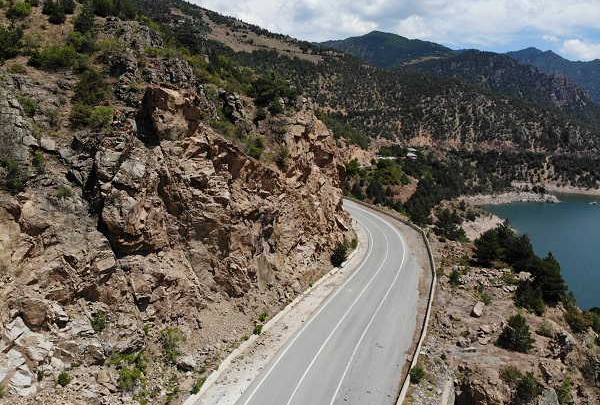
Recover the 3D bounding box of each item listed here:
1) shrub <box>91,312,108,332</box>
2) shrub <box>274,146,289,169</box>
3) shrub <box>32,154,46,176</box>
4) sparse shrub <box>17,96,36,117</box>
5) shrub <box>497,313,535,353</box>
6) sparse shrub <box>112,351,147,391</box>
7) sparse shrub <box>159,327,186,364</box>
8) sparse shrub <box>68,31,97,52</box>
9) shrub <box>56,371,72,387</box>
[{"bbox_3d":[-17.069,10.212,35.400,1.363,1.540,1.227,-4,10,-27],"label":"shrub"},{"bbox_3d":[-3.425,-8.333,77.000,2.586,4.042,2.586,0,8,-3],"label":"shrub"},{"bbox_3d":[-26.000,-3.693,41.500,1.143,2.182,1.143,-5,10,-32],"label":"shrub"},{"bbox_3d":[-30.580,-10.729,46.500,1.837,2.160,1.653,-5,10,-32],"label":"sparse shrub"},{"bbox_3d":[24.849,14.960,48.000,3.838,3.976,3.838,5,10,28],"label":"shrub"},{"bbox_3d":[-13.601,13.389,33.200,2.480,2.770,2.232,-4,9,-24],"label":"sparse shrub"},{"bbox_3d":[-11.430,12.811,37.300,2.375,3.157,2.137,-3,9,-18],"label":"sparse shrub"},{"bbox_3d":[-33.975,-25.144,65.000,3.849,2.996,3.271,-4,9,-26],"label":"sparse shrub"},{"bbox_3d":[-17.105,12.780,30.200,0.999,0.897,0.999,-5,10,-31],"label":"shrub"}]

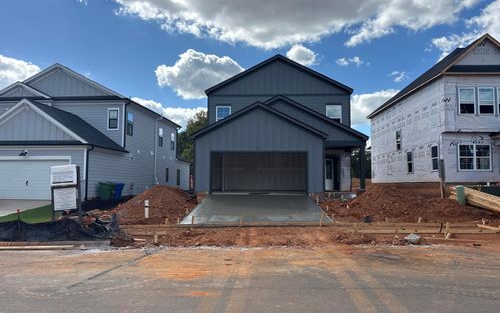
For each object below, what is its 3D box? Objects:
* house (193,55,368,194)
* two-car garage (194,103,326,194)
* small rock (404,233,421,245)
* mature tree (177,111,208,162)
[{"bbox_3d":[1.950,-1.849,25.819,9.250,8.480,13.800,0,-4,3],"label":"house"},{"bbox_3d":[0.620,-0.250,22.100,6.800,4.650,6.200,0,-3,2],"label":"two-car garage"},{"bbox_3d":[3.882,1.981,8.977,0.350,0.270,0.270,0,-4,3],"label":"small rock"},{"bbox_3d":[-6.358,-0.931,51.503,6.800,10.700,7.000,0,-4,3],"label":"mature tree"}]

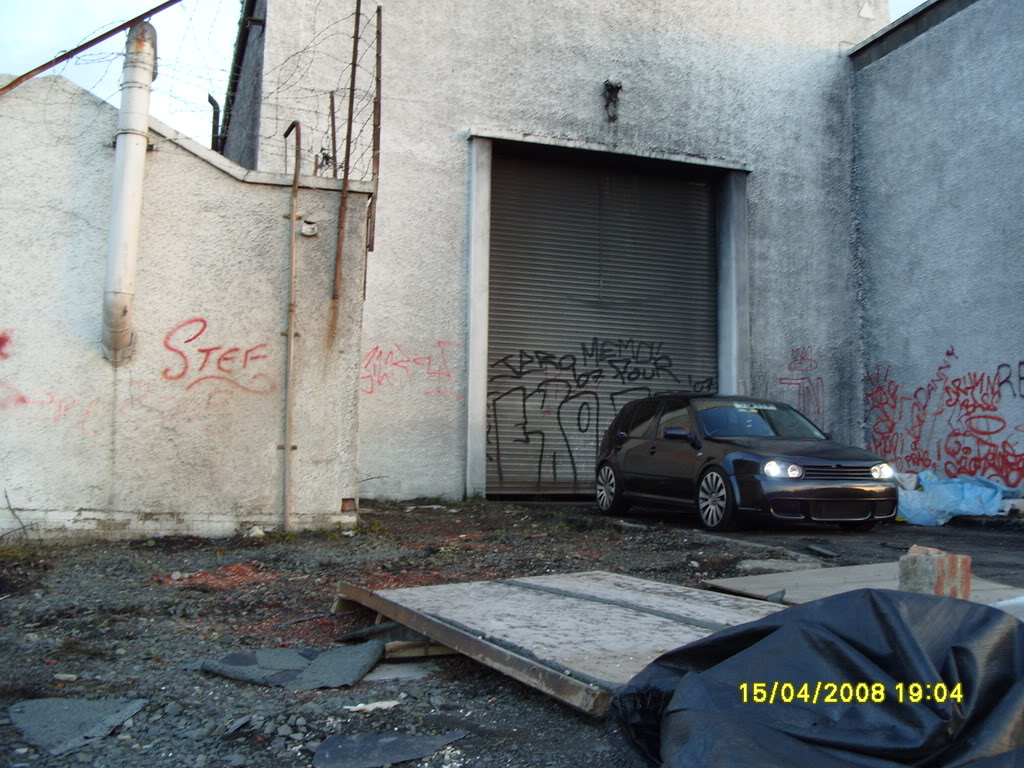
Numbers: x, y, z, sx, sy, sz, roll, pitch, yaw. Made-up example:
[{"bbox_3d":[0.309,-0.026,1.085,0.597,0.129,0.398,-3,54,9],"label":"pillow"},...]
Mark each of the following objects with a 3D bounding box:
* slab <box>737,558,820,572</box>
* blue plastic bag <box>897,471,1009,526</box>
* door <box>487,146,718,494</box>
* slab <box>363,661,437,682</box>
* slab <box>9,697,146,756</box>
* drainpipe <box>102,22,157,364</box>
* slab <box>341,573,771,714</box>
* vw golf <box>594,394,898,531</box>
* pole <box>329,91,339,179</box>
[{"bbox_3d":[1.663,1.159,6.467,0.520,0.060,0.750,0,-6,9],"label":"slab"},{"bbox_3d":[4.893,1.261,11.500,1.250,0.580,0.950,1,-7,0],"label":"blue plastic bag"},{"bbox_3d":[1.292,-0.852,14.575,3.578,4.818,0.100,3,-7,-17],"label":"door"},{"bbox_3d":[-0.332,0.890,3.153,0.210,0.030,0.370,0,-5,5],"label":"slab"},{"bbox_3d":[-1.067,0.807,2.412,0.340,0.030,0.500,2,-6,-11],"label":"slab"},{"bbox_3d":[-3.194,-1.599,8.647,0.270,2.906,0.550,3,-7,-17],"label":"drainpipe"},{"bbox_3d":[0.244,0.805,3.612,1.071,0.065,2.412,-1,-5,-22],"label":"slab"},{"bbox_3d":[2.315,0.796,11.159,1.760,1.420,4.150,3,-4,-18],"label":"vw golf"},{"bbox_3d":[-1.631,-2.285,9.495,0.040,0.853,0.040,-1,-6,-17],"label":"pole"}]

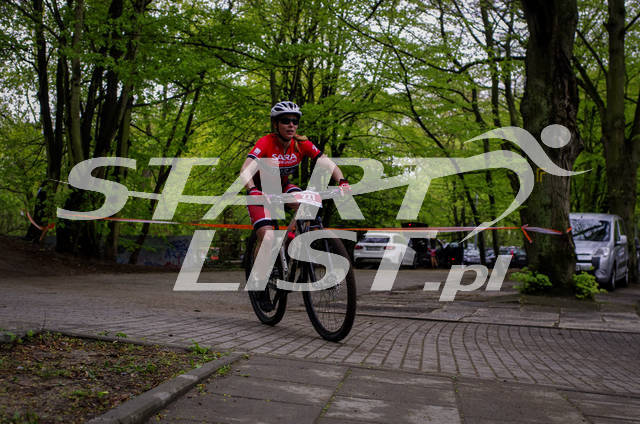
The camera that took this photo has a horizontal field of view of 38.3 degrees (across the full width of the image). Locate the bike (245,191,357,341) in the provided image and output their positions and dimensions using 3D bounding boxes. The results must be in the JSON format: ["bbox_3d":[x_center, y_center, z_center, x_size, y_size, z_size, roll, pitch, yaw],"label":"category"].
[{"bbox_3d":[-0.201,0.349,6.442,0.690,1.020,1.815,-5,1,-25],"label":"bike"}]

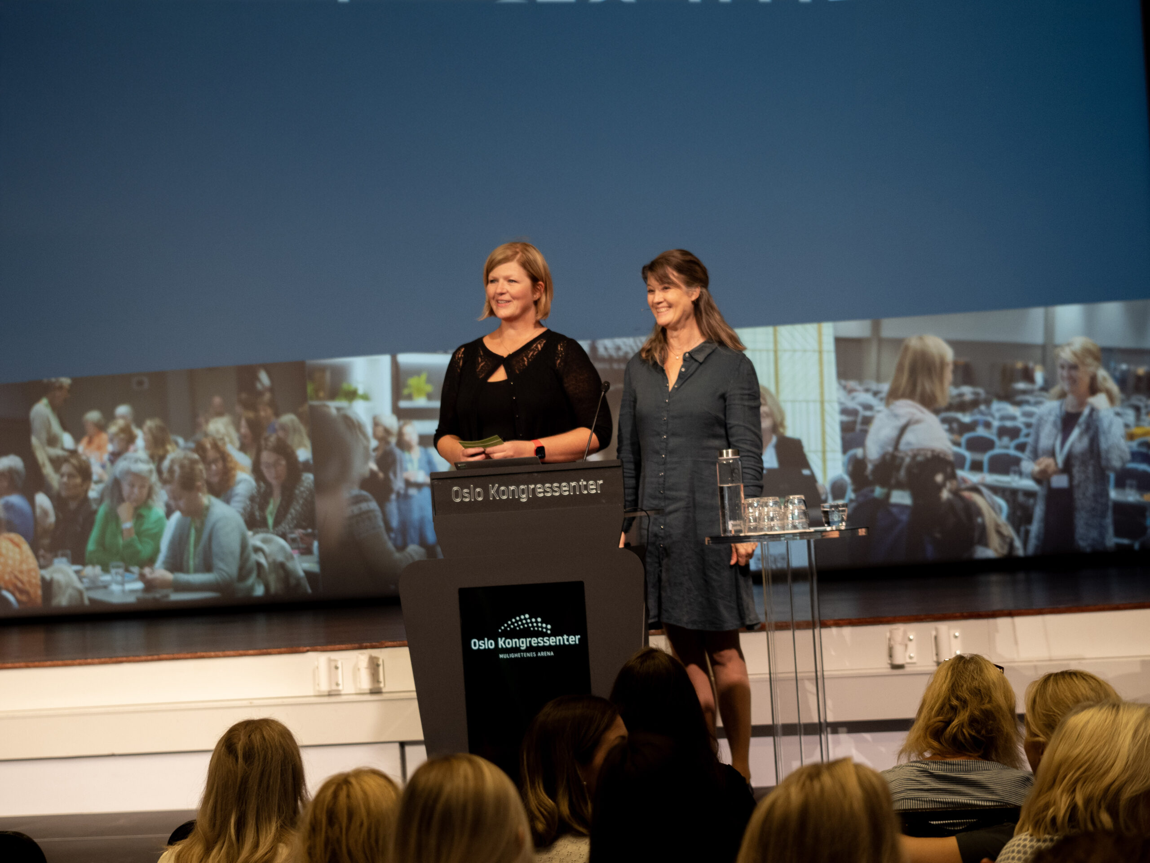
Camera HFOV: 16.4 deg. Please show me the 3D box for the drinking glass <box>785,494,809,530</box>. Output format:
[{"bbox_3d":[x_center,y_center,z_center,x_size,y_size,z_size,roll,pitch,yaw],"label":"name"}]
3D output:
[{"bbox_3d":[0.665,0.243,11.940,0.076,0.106,0.076,-4,-1,0],"label":"drinking glass"}]

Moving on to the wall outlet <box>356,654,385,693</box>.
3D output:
[{"bbox_3d":[-0.695,0.817,13.550,0.095,0.120,0.055,-4,-1,18],"label":"wall outlet"}]

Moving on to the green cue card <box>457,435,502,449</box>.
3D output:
[{"bbox_3d":[-0.284,0.039,12.050,0.148,0.012,0.105,-4,-41,18],"label":"green cue card"}]

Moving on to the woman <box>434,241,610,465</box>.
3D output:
[{"bbox_3d":[-0.138,0.305,12.226,0.520,1.790,0.400,-4,-1,18],"label":"woman"}]

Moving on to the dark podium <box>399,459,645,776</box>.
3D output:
[{"bbox_3d":[-0.059,0.645,11.947,0.755,1.090,0.490,-4,-1,19],"label":"dark podium"}]

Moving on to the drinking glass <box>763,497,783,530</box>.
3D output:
[{"bbox_3d":[0.594,0.248,11.970,0.075,0.103,0.075,-4,-1,0],"label":"drinking glass"}]

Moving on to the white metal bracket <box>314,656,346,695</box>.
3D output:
[{"bbox_3d":[-0.835,0.829,13.600,0.095,0.120,0.055,-4,-1,18],"label":"white metal bracket"}]

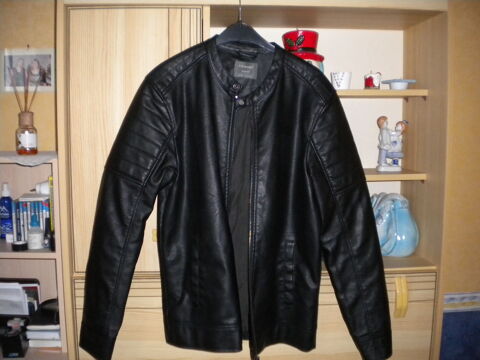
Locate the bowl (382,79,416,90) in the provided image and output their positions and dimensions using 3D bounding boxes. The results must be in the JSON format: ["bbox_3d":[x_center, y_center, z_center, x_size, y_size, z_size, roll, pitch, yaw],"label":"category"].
[{"bbox_3d":[0.493,-0.294,1.500,0.105,0.035,0.100,0,5,0],"label":"bowl"}]

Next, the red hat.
[{"bbox_3d":[0.188,-0.407,1.480,0.140,0.100,0.140,1,6,14],"label":"red hat"}]

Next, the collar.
[{"bbox_3d":[0.011,-0.249,1.100,0.175,0.155,0.115,0,5,-2],"label":"collar"}]

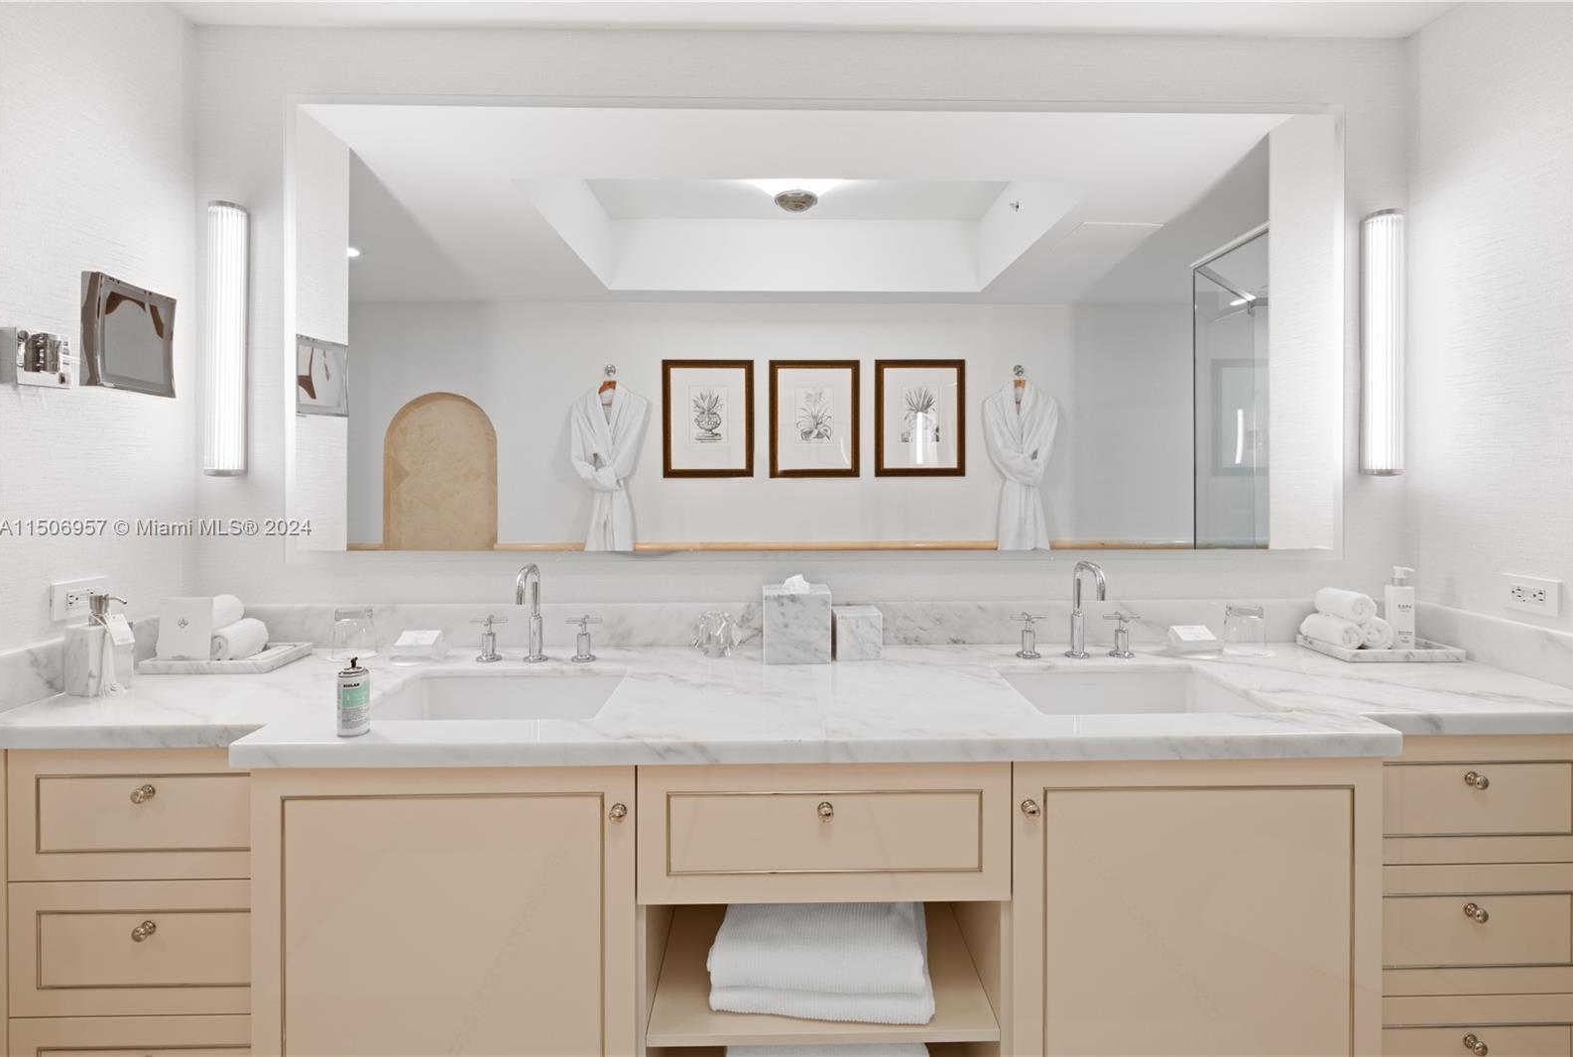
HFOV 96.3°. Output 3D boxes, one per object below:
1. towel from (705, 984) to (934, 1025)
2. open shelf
[{"bbox_3d":[0.073,0.785,1.327,0.375,0.050,0.310,0,3,5],"label":"towel"},{"bbox_3d":[0.053,0.685,1.385,0.566,0.240,0.520,0,3,-1],"label":"open shelf"}]

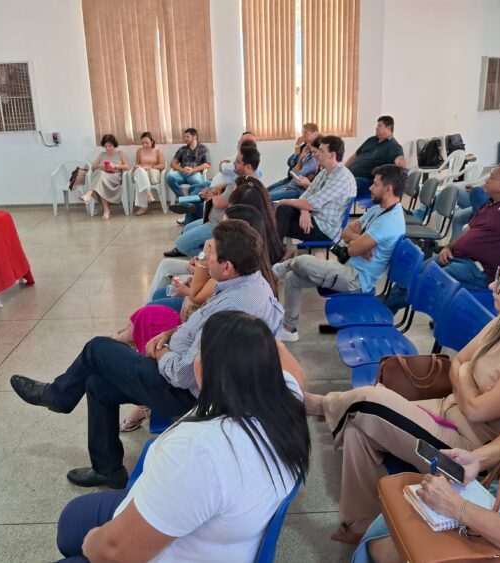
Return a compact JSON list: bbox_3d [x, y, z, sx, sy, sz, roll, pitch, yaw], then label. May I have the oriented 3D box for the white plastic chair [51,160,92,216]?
[{"bbox_3d":[-2.744,-1.456,8.812,0.570,0.790,0.550,0,18,6],"label":"white plastic chair"}]

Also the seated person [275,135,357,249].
[{"bbox_3d":[0.487,-0.572,4.846,0.920,1.310,0.540,-3,19,-5],"label":"seated person"}]

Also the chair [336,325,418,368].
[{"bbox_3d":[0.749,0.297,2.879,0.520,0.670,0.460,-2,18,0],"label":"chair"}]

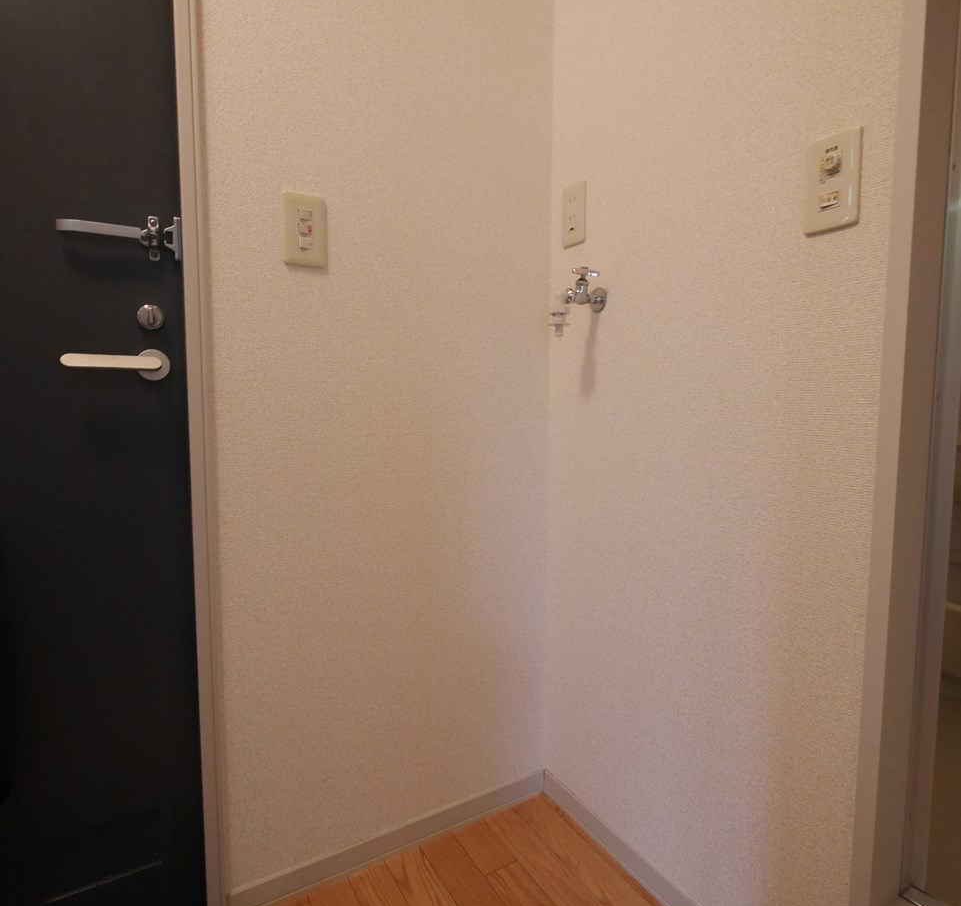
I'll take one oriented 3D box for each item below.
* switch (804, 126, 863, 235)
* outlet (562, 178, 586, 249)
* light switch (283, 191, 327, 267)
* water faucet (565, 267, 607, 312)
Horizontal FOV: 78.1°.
[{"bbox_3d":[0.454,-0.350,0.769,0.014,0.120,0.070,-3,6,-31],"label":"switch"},{"bbox_3d":[0.188,-0.484,1.206,0.009,0.120,0.070,-3,6,-31],"label":"outlet"},{"bbox_3d":[-0.294,-0.376,1.002,0.070,0.120,0.010,-3,6,-31],"label":"light switch"},{"bbox_3d":[0.196,-0.312,1.131,0.087,0.084,0.052,-3,6,-31],"label":"water faucet"}]

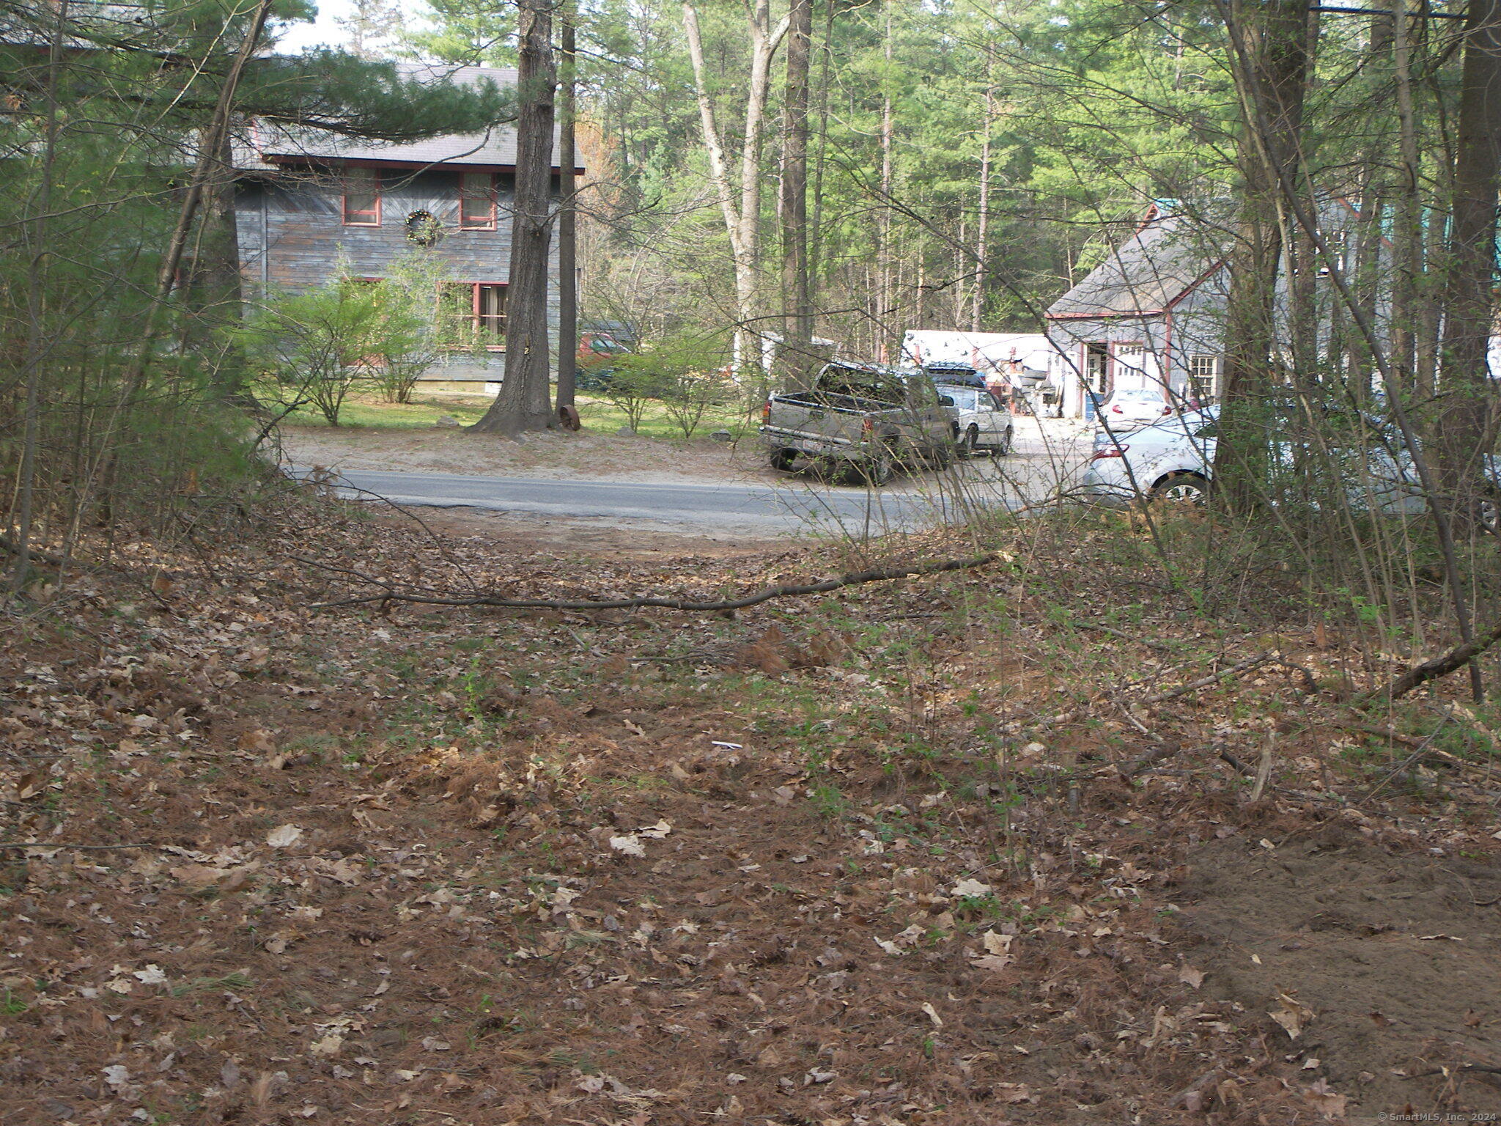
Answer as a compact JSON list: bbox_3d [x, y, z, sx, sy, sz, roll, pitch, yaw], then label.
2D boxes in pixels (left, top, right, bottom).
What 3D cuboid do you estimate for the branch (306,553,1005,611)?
[{"bbox_3d":[-0.581,0.152,19.485,5.292,0.370,0.875,0,4,-10],"label":"branch"}]

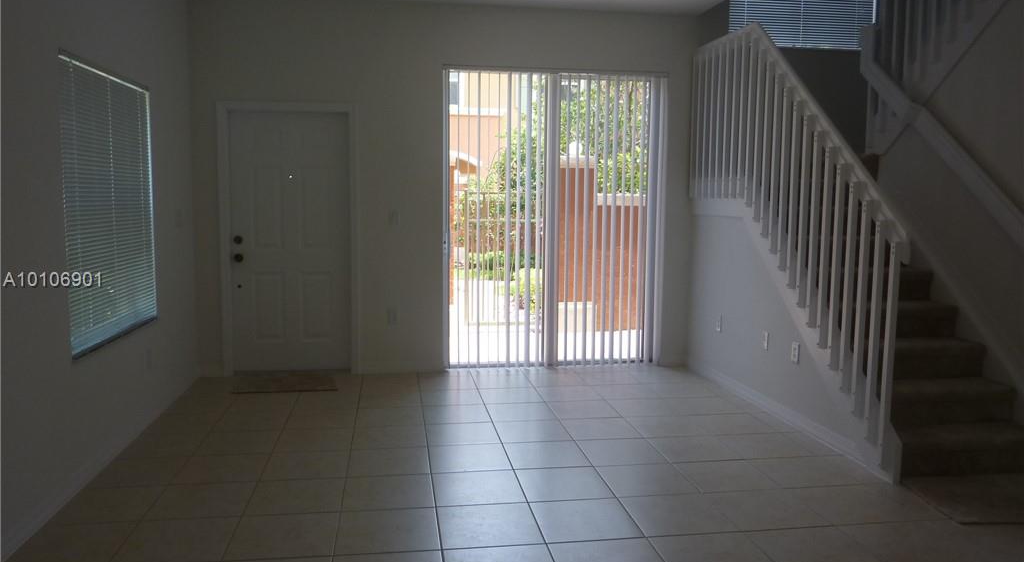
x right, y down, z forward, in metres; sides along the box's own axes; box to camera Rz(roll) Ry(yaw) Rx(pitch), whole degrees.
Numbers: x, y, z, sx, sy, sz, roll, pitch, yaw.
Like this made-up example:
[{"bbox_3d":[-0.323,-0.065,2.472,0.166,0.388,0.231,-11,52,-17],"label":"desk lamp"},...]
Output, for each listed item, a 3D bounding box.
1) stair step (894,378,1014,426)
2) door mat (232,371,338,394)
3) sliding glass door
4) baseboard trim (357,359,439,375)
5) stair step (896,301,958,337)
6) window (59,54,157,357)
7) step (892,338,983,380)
[{"bbox_3d":[2.360,0.687,4.167,0.799,0.197,0.326,0,6,-9],"label":"stair step"},{"bbox_3d":[-1.704,0.774,5.590,0.753,0.011,0.486,0,6,-9],"label":"door mat"},{"bbox_3d":[0.365,-0.491,6.100,1.849,2.424,0.089,0,6,-9],"label":"sliding glass door"},{"bbox_3d":[-0.909,0.699,5.990,0.673,0.102,0.017,0,6,-9],"label":"baseboard trim"},{"bbox_3d":[2.290,0.245,4.605,0.799,0.197,0.326,0,6,-9],"label":"stair step"},{"bbox_3d":[-2.177,-0.405,3.990,0.059,1.383,1.252,0,6,-9],"label":"window"},{"bbox_3d":[2.325,0.466,4.386,0.799,0.197,0.326,0,6,-9],"label":"step"}]

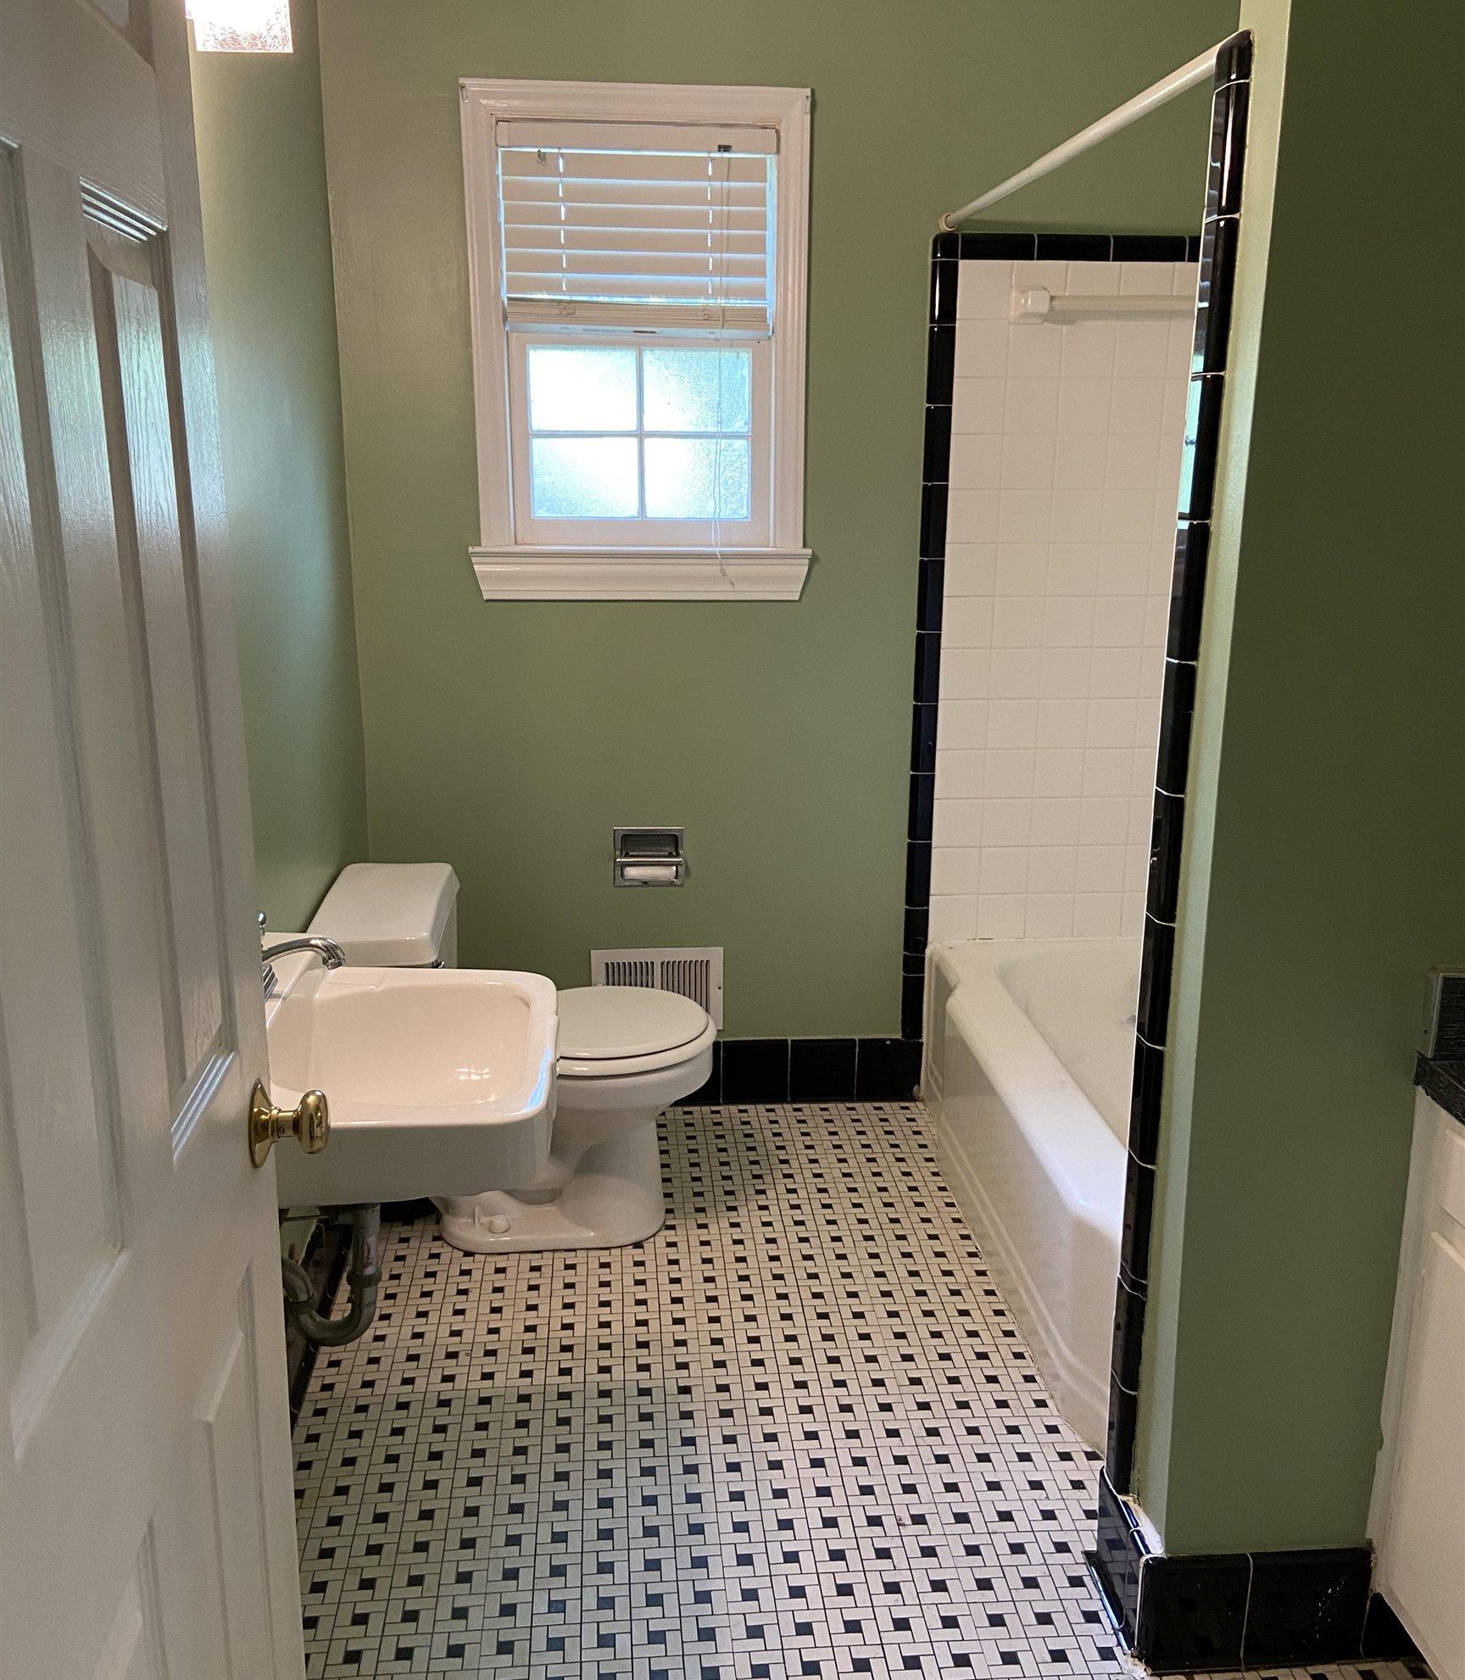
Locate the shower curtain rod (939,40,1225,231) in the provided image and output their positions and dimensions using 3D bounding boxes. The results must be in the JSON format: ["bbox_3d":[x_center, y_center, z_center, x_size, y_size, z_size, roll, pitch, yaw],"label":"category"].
[{"bbox_3d":[0.497,-1.037,2.229,0.032,0.032,1.469,-1,16,-5],"label":"shower curtain rod"}]

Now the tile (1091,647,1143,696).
[{"bbox_3d":[0.820,-0.356,3.136,0.108,0.108,0.009,-1,15,-5],"label":"tile"}]

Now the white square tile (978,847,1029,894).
[{"bbox_3d":[0.598,0.068,3.229,0.108,0.108,0.009,-1,15,-5],"label":"white square tile"}]

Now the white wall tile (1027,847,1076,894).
[{"bbox_3d":[0.707,0.067,3.239,0.108,0.108,0.009,-1,15,-5],"label":"white wall tile"}]

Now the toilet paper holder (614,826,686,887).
[{"bbox_3d":[-0.180,0.034,3.194,0.153,0.137,0.080,0,15,-4],"label":"toilet paper holder"}]

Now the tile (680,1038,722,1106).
[{"bbox_3d":[-0.102,0.529,3.363,0.153,0.154,0.011,-1,15,-5],"label":"tile"}]

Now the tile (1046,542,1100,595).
[{"bbox_3d":[0.716,-0.567,3.081,0.108,0.108,0.010,0,15,-4],"label":"tile"}]

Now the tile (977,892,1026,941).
[{"bbox_3d":[0.601,0.170,3.274,0.108,0.101,0.010,-1,15,-4],"label":"tile"}]

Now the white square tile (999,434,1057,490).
[{"bbox_3d":[0.610,-0.783,3.033,0.108,0.108,0.009,-1,15,-4],"label":"white square tile"}]

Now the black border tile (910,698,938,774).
[{"bbox_3d":[0.411,-0.217,3.141,0.052,0.152,0.015,-1,15,-5],"label":"black border tile"}]

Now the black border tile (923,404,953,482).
[{"bbox_3d":[0.425,-0.820,3.047,0.052,0.153,0.011,-1,15,-5],"label":"black border tile"}]

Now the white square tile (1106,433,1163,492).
[{"bbox_3d":[0.828,-0.781,3.038,0.108,0.108,0.010,-1,15,-4],"label":"white square tile"}]

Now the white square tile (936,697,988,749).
[{"bbox_3d":[0.494,-0.249,3.154,0.108,0.108,0.010,0,15,-4],"label":"white square tile"}]

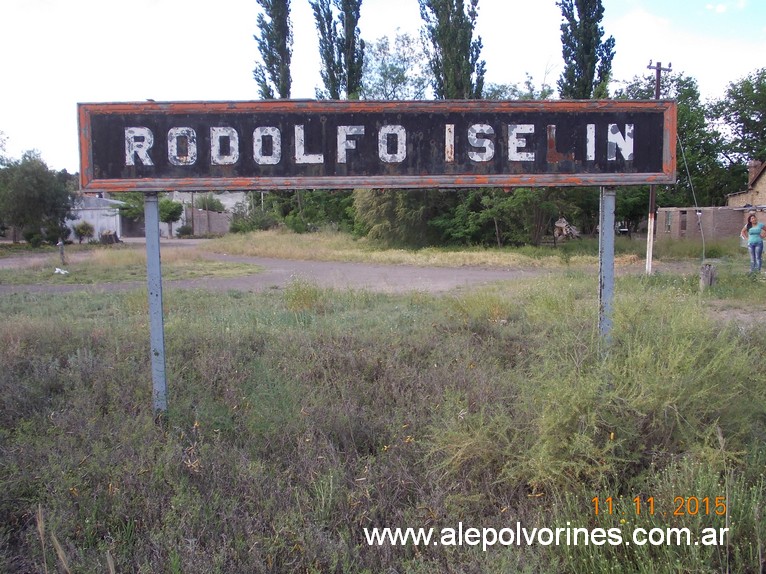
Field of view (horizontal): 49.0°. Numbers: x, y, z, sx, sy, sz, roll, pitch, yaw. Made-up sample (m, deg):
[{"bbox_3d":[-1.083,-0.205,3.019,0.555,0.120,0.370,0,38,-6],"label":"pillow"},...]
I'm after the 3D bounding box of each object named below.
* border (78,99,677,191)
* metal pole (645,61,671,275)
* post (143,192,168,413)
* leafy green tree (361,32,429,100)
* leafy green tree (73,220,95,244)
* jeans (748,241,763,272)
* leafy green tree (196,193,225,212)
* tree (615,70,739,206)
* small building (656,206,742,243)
[{"bbox_3d":[-0.044,-1.135,6.720,4.740,0.700,0.110,-1,5,-2],"label":"border"},{"bbox_3d":[7.665,-3.341,23.600,0.660,5.900,0.220,0,5,-18],"label":"metal pole"},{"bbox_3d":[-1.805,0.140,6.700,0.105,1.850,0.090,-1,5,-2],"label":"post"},{"bbox_3d":[0.848,-11.100,62.000,6.200,14.300,6.200,-1,5,0],"label":"leafy green tree"},{"bbox_3d":[-19.596,-3.566,55.000,1.450,1.550,1.400,-1,5,0],"label":"leafy green tree"},{"bbox_3d":[10.502,-0.860,23.700,0.400,0.880,0.260,1,5,17],"label":"jeans"},{"bbox_3d":[-16.512,-6.995,80.000,2.900,4.200,2.800,-1,5,0],"label":"leafy green tree"},{"bbox_3d":[17.517,-7.643,50.000,6.800,10.000,6.500,-1,5,0],"label":"tree"},{"bbox_3d":[16.772,-3.131,44.448,2.900,2.200,4.000,4,6,42],"label":"small building"}]

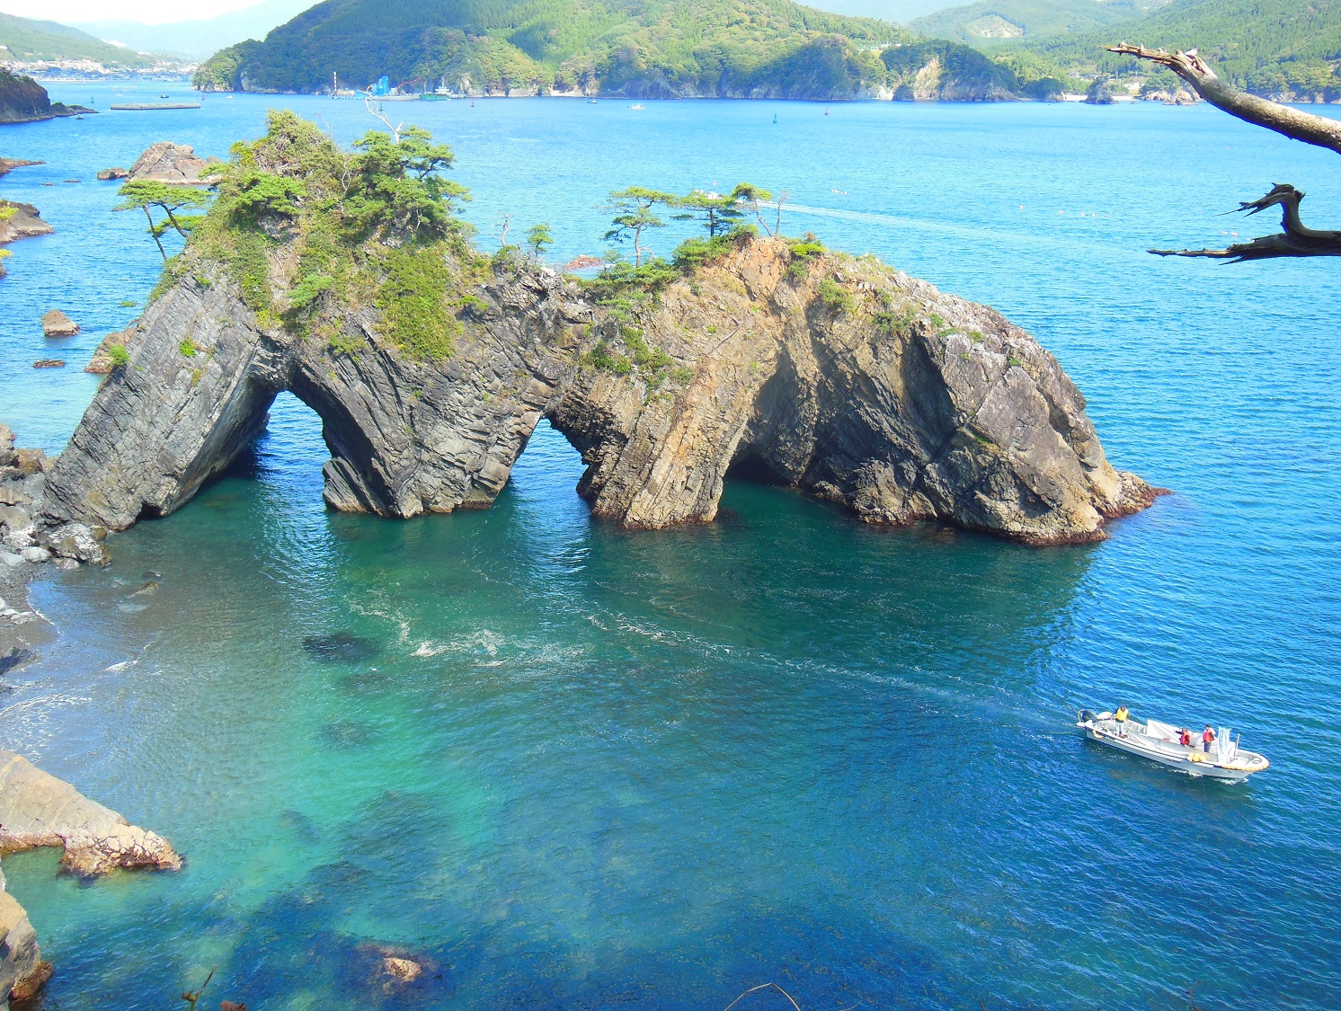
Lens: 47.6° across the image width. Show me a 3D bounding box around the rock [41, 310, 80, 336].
[{"bbox_3d":[-76.803,-22.945,190.703,4.400,2.500,3.600,-6,17,-21],"label":"rock"}]

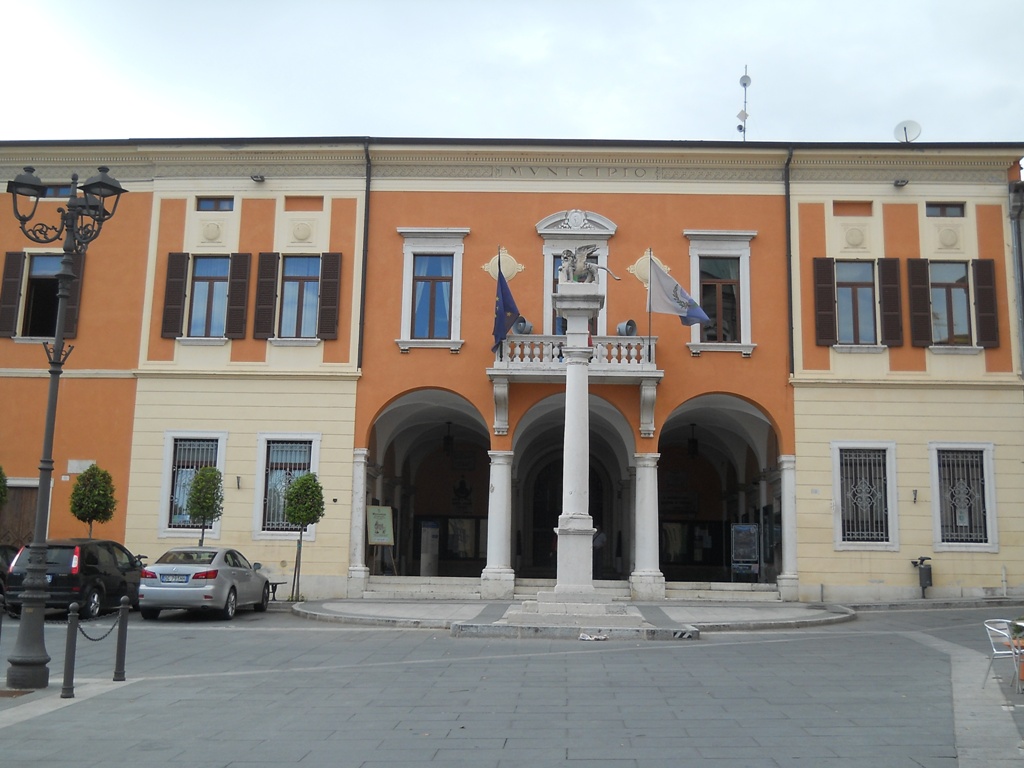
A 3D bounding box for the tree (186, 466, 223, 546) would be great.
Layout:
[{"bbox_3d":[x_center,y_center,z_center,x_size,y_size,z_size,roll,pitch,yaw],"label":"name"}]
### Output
[{"bbox_3d":[-7.480,3.609,29.345,0.889,3.247,0.889,1,-12,1],"label":"tree"}]

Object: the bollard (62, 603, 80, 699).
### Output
[{"bbox_3d":[-4.540,2.736,12.493,0.140,0.956,0.140,1,-12,1],"label":"bollard"}]

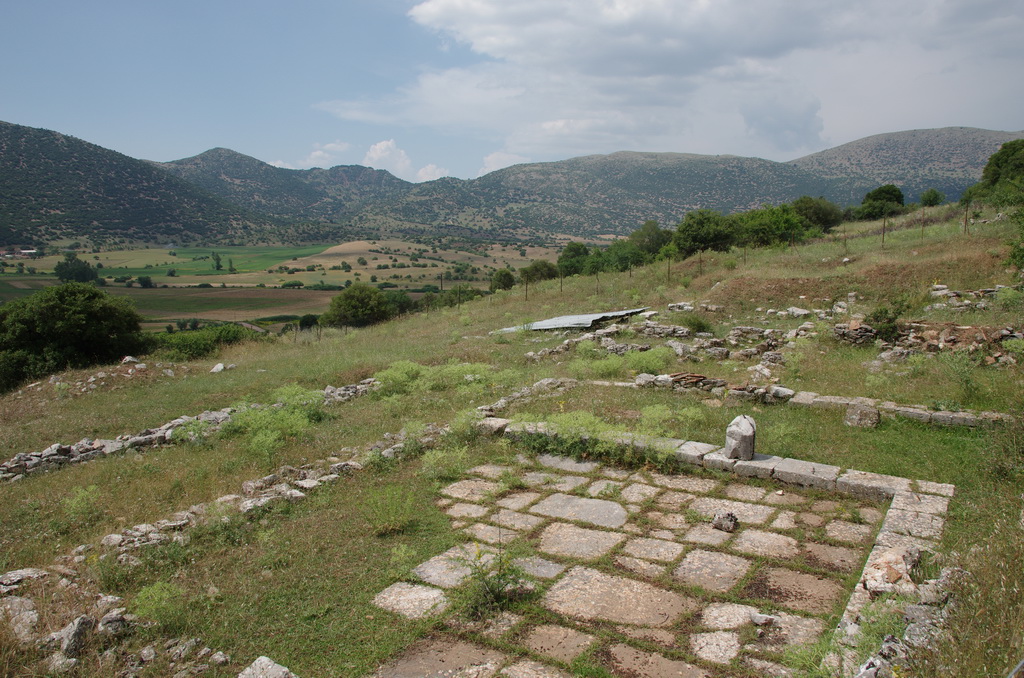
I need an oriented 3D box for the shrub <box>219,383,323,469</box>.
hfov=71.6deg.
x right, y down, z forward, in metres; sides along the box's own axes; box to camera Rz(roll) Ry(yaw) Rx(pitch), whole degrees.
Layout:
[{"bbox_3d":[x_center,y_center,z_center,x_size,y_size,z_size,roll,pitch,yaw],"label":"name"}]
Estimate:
[{"bbox_3d":[-3.746,1.353,11.100,1.592,0.950,1.500,-3,9,-19],"label":"shrub"}]

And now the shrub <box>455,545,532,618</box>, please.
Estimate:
[{"bbox_3d":[-0.159,1.887,5.500,0.586,0.497,0.528,0,9,-2],"label":"shrub"}]

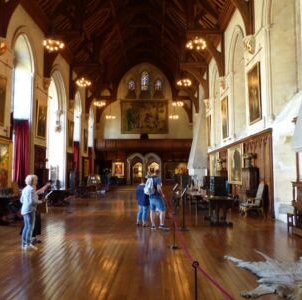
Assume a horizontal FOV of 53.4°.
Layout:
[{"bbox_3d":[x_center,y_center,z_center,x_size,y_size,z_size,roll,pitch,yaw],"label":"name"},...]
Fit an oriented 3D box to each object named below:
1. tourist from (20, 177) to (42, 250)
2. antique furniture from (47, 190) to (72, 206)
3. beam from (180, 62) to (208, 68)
[{"bbox_3d":[-2.606,1.339,6.531,0.460,1.593,0.460,1,-5,-17],"label":"tourist"},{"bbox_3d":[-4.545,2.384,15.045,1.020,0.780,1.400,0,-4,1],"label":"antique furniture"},{"bbox_3d":[3.334,-6.591,23.428,2.164,0.334,0.340,0,-4,1],"label":"beam"}]

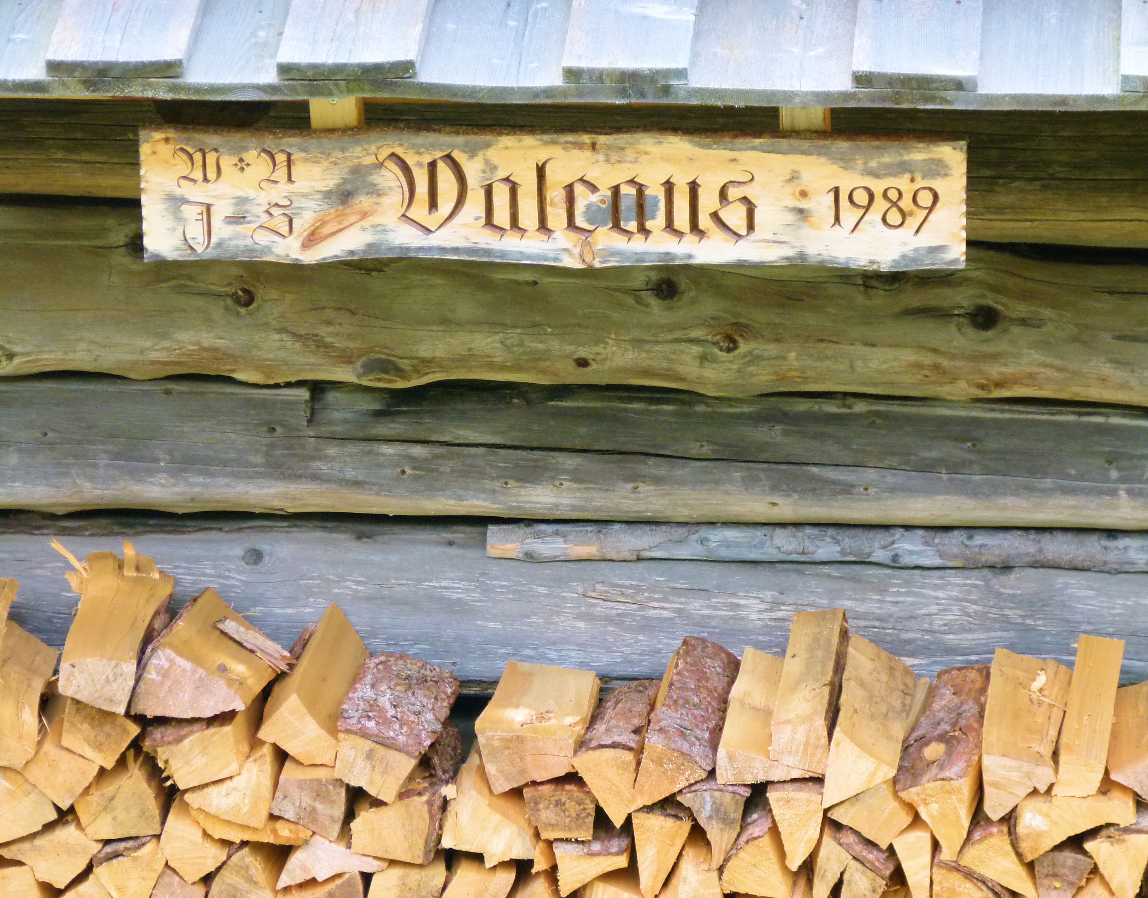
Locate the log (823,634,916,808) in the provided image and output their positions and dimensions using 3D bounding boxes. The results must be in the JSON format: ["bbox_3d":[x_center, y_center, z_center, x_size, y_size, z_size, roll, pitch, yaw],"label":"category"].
[{"bbox_3d":[0.363,0.334,9.330,0.092,0.110,0.330,2,19,5],"label":"log"}]

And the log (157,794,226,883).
[{"bbox_3d":[-0.443,0.426,9.157,0.086,0.095,0.340,1,17,3],"label":"log"}]

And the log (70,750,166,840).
[{"bbox_3d":[-0.537,0.369,9.143,0.104,0.098,0.340,-6,17,4],"label":"log"}]

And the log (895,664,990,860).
[{"bbox_3d":[0.451,0.375,9.062,0.094,0.112,0.340,3,21,8],"label":"log"}]

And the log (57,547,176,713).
[{"bbox_3d":[-0.555,0.224,9.088,0.093,0.071,0.340,4,19,2],"label":"log"}]

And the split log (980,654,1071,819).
[{"bbox_3d":[0.561,0.354,9.321,0.090,0.090,0.335,2,21,6],"label":"split log"}]

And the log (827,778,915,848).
[{"bbox_3d":[0.377,0.373,9.068,0.093,0.074,0.340,31,20,-3],"label":"log"}]

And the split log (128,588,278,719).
[{"bbox_3d":[-0.459,0.281,9.453,0.127,0.096,0.310,33,15,-1],"label":"split log"}]

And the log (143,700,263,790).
[{"bbox_3d":[-0.458,0.330,9.478,0.112,0.078,0.320,-11,17,8],"label":"log"}]

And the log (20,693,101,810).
[{"bbox_3d":[-0.632,0.347,9.501,0.074,0.073,0.320,36,17,-10],"label":"log"}]

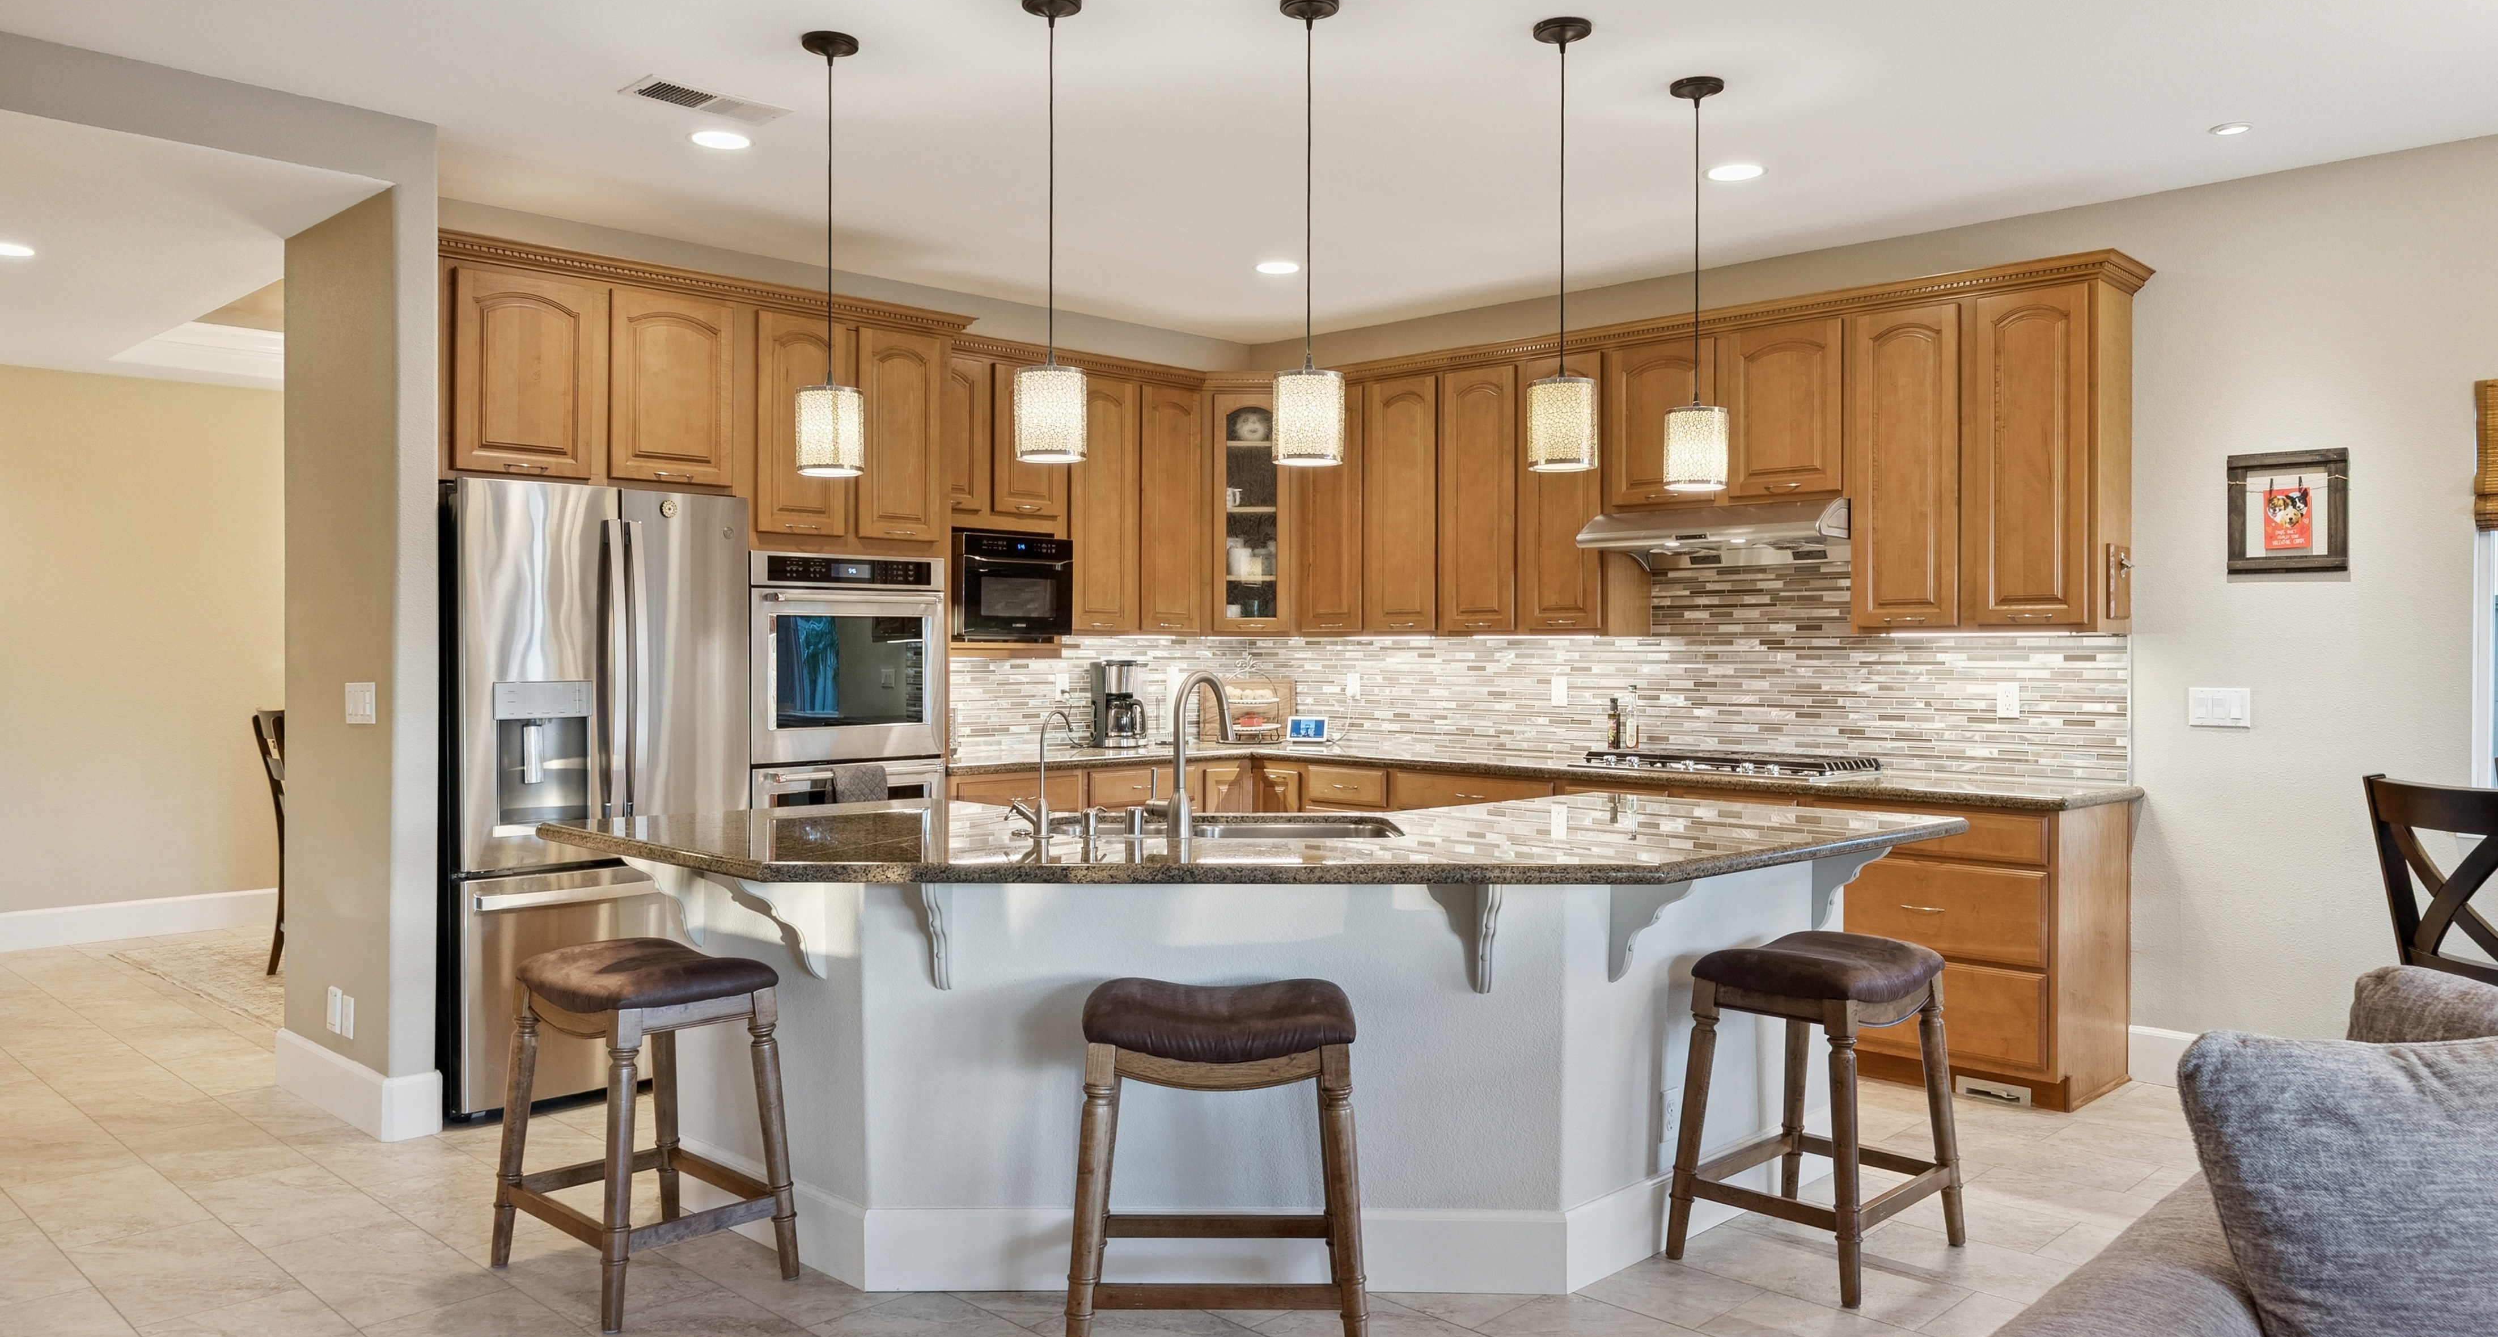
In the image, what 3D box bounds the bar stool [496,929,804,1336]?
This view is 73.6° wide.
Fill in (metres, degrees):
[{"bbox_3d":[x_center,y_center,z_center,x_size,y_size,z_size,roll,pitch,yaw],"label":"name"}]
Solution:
[{"bbox_3d":[-1.291,0.956,3.560,0.540,0.665,0.430,0,1,44],"label":"bar stool"}]

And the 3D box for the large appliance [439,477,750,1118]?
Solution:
[{"bbox_3d":[-2.114,0.375,5.166,0.750,1.790,0.900,1,1,44],"label":"large appliance"}]

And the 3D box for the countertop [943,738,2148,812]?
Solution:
[{"bbox_3d":[0.631,0.376,5.679,3.800,0.040,2.160,1,1,44],"label":"countertop"}]

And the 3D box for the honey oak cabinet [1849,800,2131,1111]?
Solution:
[{"bbox_3d":[2.238,0.839,5.227,0.766,0.876,0.630,0,1,44],"label":"honey oak cabinet"}]

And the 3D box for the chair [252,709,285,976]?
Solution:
[{"bbox_3d":[-3.699,0.720,6.864,0.480,1.075,0.600,0,1,44],"label":"chair"}]

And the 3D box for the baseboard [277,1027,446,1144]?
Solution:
[{"bbox_3d":[-2.623,1.202,4.910,0.860,0.168,0.165,1,1,44],"label":"baseboard"}]

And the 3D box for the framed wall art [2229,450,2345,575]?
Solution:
[{"bbox_3d":[3.025,-0.452,4.864,0.308,0.355,0.035,1,1,44],"label":"framed wall art"}]

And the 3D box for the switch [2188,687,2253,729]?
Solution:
[{"bbox_3d":[2.911,0.120,5.006,0.167,0.121,0.012,0,1,44],"label":"switch"}]

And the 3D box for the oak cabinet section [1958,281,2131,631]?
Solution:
[{"bbox_3d":[2.487,-0.632,5.208,0.395,1.039,0.336,1,1,44],"label":"oak cabinet section"}]

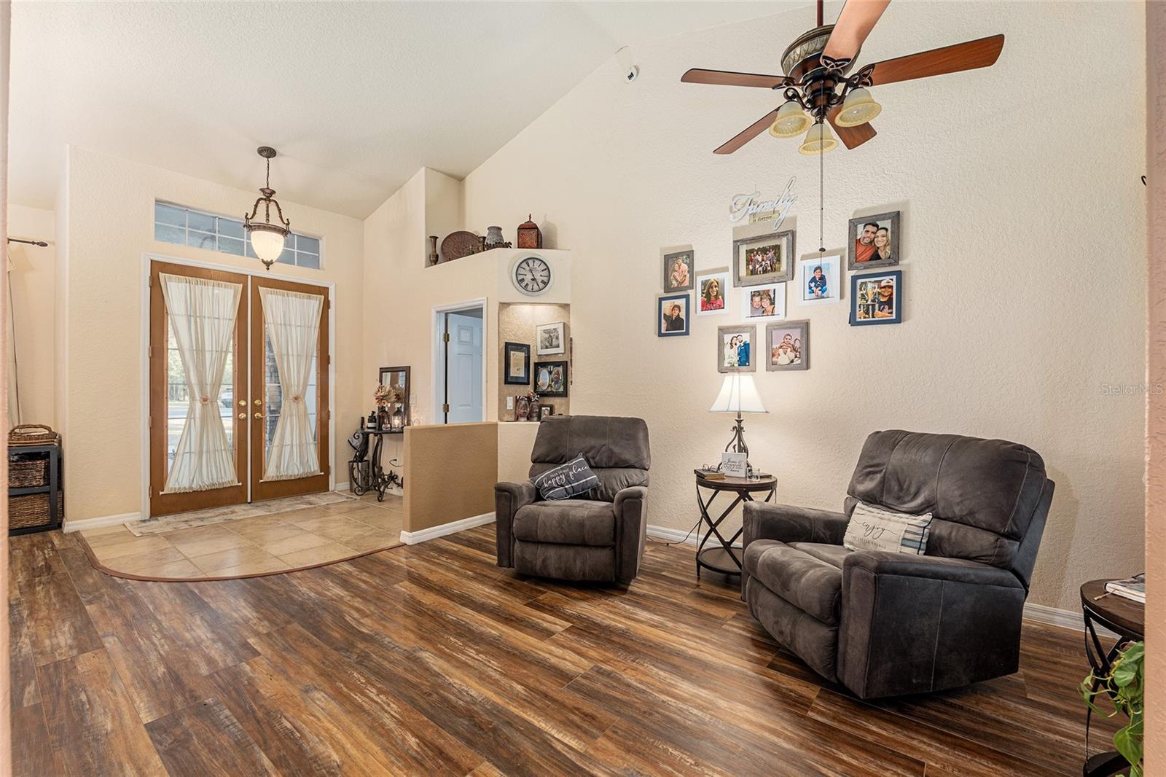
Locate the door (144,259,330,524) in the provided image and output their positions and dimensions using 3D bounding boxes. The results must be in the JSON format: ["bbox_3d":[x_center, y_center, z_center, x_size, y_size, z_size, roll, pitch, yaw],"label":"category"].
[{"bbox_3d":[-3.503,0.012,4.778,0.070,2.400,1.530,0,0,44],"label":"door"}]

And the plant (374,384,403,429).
[{"bbox_3d":[-2.202,0.211,5.120,0.270,0.520,0.250,0,0,37],"label":"plant"}]

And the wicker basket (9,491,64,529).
[{"bbox_3d":[-4.860,1.035,3.955,0.310,0.280,0.400,0,0,44],"label":"wicker basket"}]

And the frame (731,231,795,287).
[{"bbox_3d":[1.281,-0.910,3.232,0.406,0.348,0.030,0,0,37],"label":"frame"}]

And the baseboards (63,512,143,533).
[{"bbox_3d":[-4.268,1.185,4.044,0.016,0.090,0.486,0,0,40],"label":"baseboards"}]

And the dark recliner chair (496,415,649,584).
[{"bbox_3d":[-0.016,0.725,3.378,0.920,1.010,0.970,0,0,13],"label":"dark recliner chair"}]

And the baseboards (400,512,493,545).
[{"bbox_3d":[-1.120,1.179,3.920,0.130,0.093,0.890,0,0,39],"label":"baseboards"}]

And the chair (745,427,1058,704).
[{"bbox_3d":[1.478,0.720,2.260,1.050,1.010,0.880,0,0,-12],"label":"chair"}]

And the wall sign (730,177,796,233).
[{"bbox_3d":[1.278,-1.272,3.239,0.455,0.345,0.020,0,0,37],"label":"wall sign"}]

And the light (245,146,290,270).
[{"bbox_3d":[-2.972,-1.694,4.270,0.375,1.170,0.375,0,0,44],"label":"light"}]

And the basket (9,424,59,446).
[{"bbox_3d":[-4.855,0.405,3.945,0.280,0.190,0.380,0,0,44],"label":"basket"}]

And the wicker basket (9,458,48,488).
[{"bbox_3d":[-4.891,0.746,3.933,0.280,0.220,0.310,0,0,44],"label":"wicker basket"}]

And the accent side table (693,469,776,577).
[{"bbox_3d":[1.003,0.901,2.970,0.530,0.648,0.530,0,0,37],"label":"accent side table"}]

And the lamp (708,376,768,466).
[{"bbox_3d":[1.045,0.235,3.060,0.375,0.685,0.375,0,0,37],"label":"lamp"}]

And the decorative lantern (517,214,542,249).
[{"bbox_3d":[-0.519,-1.505,4.410,0.200,0.370,0.200,0,0,6],"label":"decorative lantern"}]

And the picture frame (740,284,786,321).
[{"bbox_3d":[1.269,-0.605,3.195,0.297,0.248,0.030,0,0,37],"label":"picture frame"}]

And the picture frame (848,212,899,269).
[{"bbox_3d":[1.795,-0.905,2.800,0.265,0.324,0.030,0,0,37],"label":"picture frame"}]

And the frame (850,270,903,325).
[{"bbox_3d":[1.823,-0.553,2.820,0.265,0.322,0.030,0,0,37],"label":"frame"}]

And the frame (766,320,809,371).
[{"bbox_3d":[1.412,-0.290,3.133,0.267,0.335,0.030,0,0,37],"label":"frame"}]

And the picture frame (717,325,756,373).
[{"bbox_3d":[1.138,-0.289,3.341,0.279,0.344,0.030,0,0,37],"label":"picture frame"}]

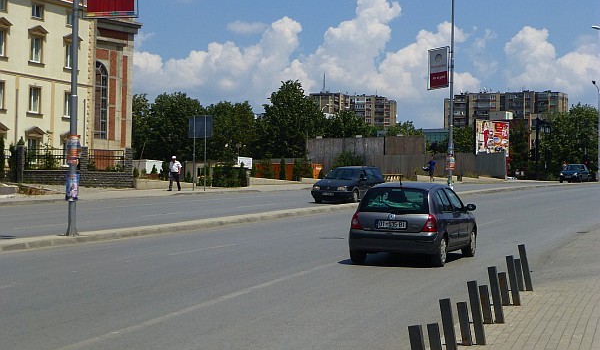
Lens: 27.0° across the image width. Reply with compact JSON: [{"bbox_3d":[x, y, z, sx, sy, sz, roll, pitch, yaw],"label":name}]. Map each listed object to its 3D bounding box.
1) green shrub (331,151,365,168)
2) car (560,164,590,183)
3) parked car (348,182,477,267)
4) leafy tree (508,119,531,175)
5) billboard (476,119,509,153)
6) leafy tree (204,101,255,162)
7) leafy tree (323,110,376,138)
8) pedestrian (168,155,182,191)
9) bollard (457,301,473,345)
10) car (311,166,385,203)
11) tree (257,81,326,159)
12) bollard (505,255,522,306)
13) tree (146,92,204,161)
[{"bbox_3d":[3.000,-0.625,78.000,2.100,1.700,1.900,0,-3,14],"label":"green shrub"},{"bbox_3d":[21.665,-0.103,98.500,1.690,1.420,4.200,1,0,23],"label":"car"},{"bbox_3d":[2.183,0.852,22.870,1.660,1.420,3.800,1,0,20],"label":"parked car"},{"bbox_3d":[18.033,-2.187,103.000,2.400,4.900,2.400,0,-3,14],"label":"leafy tree"},{"bbox_3d":[16.368,-3.111,106.612,4.000,3.000,0.300,3,-3,-37],"label":"billboard"},{"bbox_3d":[-4.566,-2.333,82.000,3.548,5.256,3.800,1,-2,0],"label":"leafy tree"},{"bbox_3d":[3.768,-2.360,95.000,4.263,5.252,4.300,1,-2,0],"label":"leafy tree"},{"bbox_3d":[-6.245,-0.060,62.500,0.580,1.750,0.500,-1,-3,38],"label":"pedestrian"},{"bbox_3d":[1.538,1.384,11.645,0.082,0.400,0.082,-9,-3,15],"label":"bollard"},{"bbox_3d":[2.040,0.400,51.400,1.700,1.460,4.560,1,0,23],"label":"car"},{"bbox_3d":[-0.685,-3.425,90.000,5.200,7.000,5.100,1,-3,0],"label":"tree"},{"bbox_3d":[2.568,1.261,14.994,0.082,0.600,0.082,-9,-3,15],"label":"bollard"},{"bbox_3d":[-8.978,-2.993,90.000,4.400,6.200,4.400,0,-3,14],"label":"tree"}]

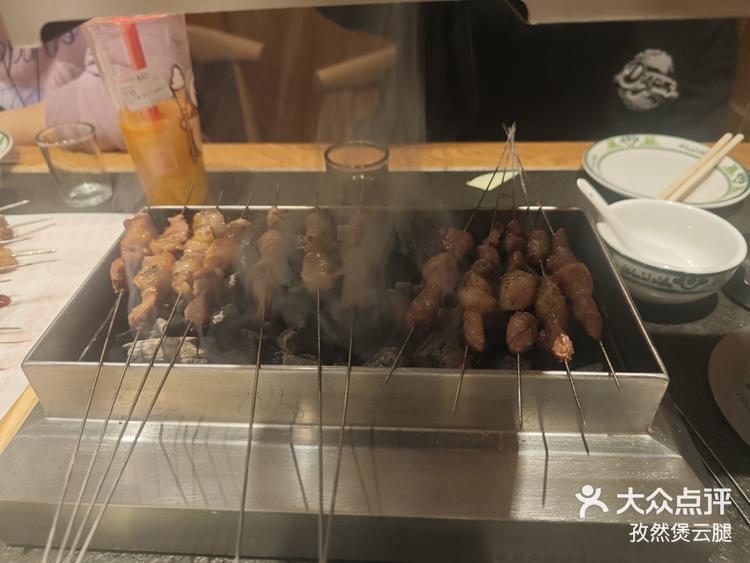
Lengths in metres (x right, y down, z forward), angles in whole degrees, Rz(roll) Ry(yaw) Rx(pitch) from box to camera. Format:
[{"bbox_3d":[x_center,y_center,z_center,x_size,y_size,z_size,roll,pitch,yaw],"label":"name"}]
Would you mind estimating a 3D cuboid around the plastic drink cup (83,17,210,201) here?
[{"bbox_3d":[-0.239,-0.187,0.578,0.096,0.197,0.096,-1,39,1],"label":"plastic drink cup"}]

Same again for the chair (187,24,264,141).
[{"bbox_3d":[-0.507,-0.213,1.370,0.560,0.760,0.520,1,39,3],"label":"chair"}]

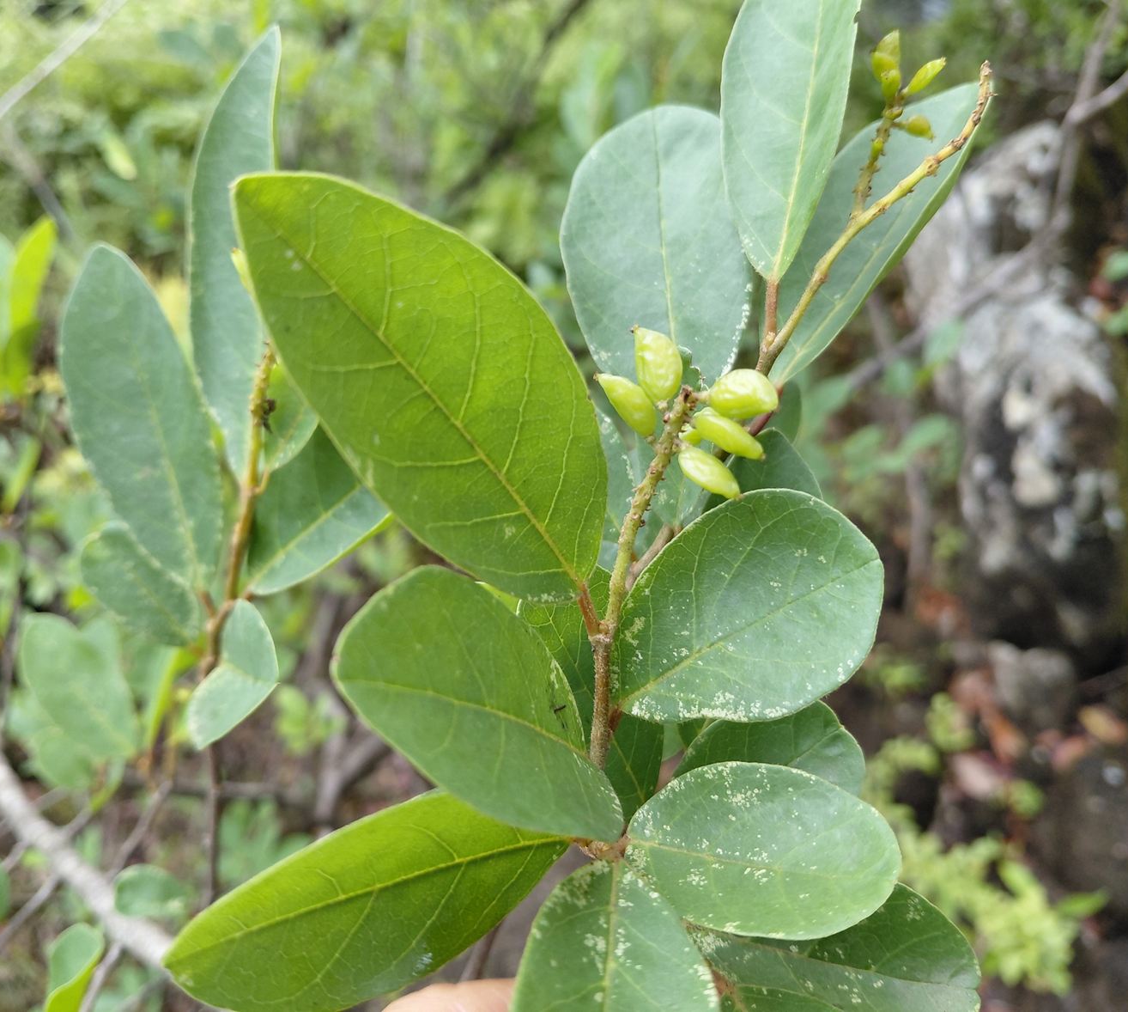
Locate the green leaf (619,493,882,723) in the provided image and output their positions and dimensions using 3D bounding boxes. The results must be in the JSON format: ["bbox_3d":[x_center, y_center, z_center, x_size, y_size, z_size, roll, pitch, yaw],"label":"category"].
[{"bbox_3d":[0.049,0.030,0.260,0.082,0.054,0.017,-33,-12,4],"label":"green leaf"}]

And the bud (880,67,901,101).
[{"bbox_3d":[0.102,-0.131,0.303,0.007,0.011,0.007,6,9,0],"label":"bud"}]

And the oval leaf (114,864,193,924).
[{"bbox_3d":[-0.229,0.214,0.540,0.043,0.014,0.034,0,63,0],"label":"oval leaf"}]

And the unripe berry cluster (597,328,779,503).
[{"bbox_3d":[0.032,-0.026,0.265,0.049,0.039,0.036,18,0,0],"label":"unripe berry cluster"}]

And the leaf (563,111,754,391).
[{"bbox_3d":[0.029,-0.079,0.301,0.060,0.097,0.014,-4,-9,5],"label":"leaf"}]

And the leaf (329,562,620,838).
[{"bbox_3d":[-0.020,0.051,0.252,0.087,0.051,0.020,34,-17,-10],"label":"leaf"}]

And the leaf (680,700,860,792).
[{"bbox_3d":[0.055,0.082,0.285,0.068,0.013,0.046,-37,66,-19],"label":"leaf"}]

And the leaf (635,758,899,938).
[{"bbox_3d":[0.052,0.090,0.255,0.070,0.051,0.015,3,-20,4],"label":"leaf"}]

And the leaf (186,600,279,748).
[{"bbox_3d":[-0.120,0.061,0.355,0.053,0.022,0.042,-45,40,-18],"label":"leaf"}]

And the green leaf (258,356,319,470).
[{"bbox_3d":[-0.099,-0.036,0.368,0.028,0.050,0.012,26,-6,12],"label":"green leaf"}]

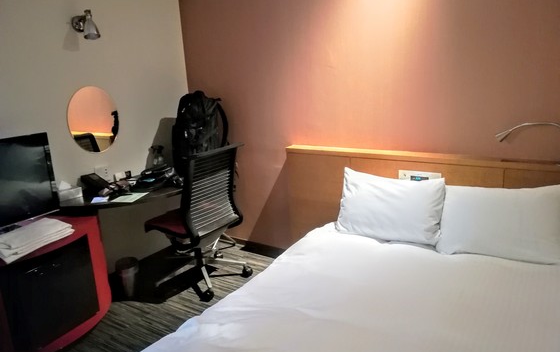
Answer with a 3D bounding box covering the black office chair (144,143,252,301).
[{"bbox_3d":[-0.618,0.281,2.957,0.697,0.959,0.688,5,16,30],"label":"black office chair"}]

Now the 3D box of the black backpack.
[{"bbox_3d":[-0.595,-0.344,3.273,0.330,0.597,0.290,5,16,30],"label":"black backpack"}]

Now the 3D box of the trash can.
[{"bbox_3d":[-1.024,0.706,2.830,0.158,0.244,0.158,-3,14,1],"label":"trash can"}]

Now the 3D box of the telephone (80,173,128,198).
[{"bbox_3d":[-1.163,0.048,2.819,0.235,0.109,0.213,6,17,35],"label":"telephone"}]

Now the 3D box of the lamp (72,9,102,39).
[{"bbox_3d":[-1.229,-0.955,2.668,0.181,0.172,0.113,6,17,35],"label":"lamp"}]

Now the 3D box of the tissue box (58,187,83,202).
[{"bbox_3d":[-1.338,0.112,2.693,0.131,0.061,0.109,-12,16,-32],"label":"tissue box"}]

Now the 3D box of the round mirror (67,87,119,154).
[{"bbox_3d":[-1.254,-0.379,2.858,0.023,0.448,0.362,6,17,35],"label":"round mirror"}]

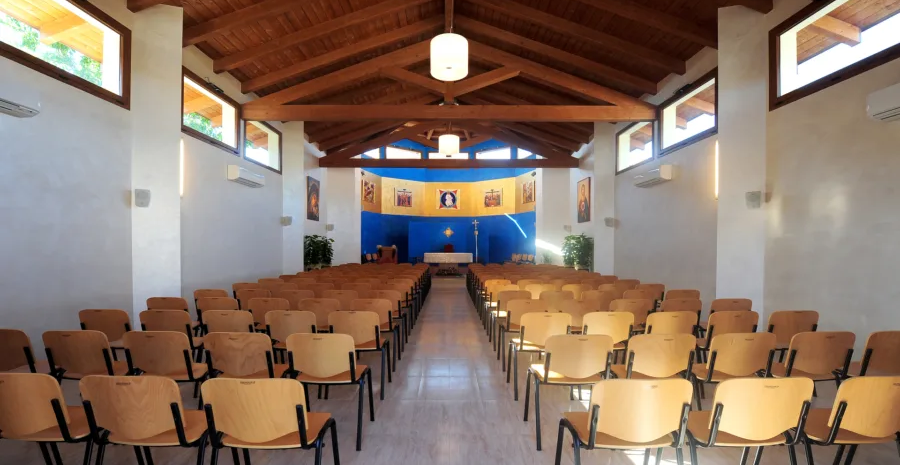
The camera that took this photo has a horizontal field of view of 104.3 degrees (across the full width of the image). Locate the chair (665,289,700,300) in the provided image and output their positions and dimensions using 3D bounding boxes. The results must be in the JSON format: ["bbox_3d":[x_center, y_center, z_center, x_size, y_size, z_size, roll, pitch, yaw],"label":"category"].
[{"bbox_3d":[3.066,1.178,4.833,0.530,0.820,0.500,0,-2,-2],"label":"chair"}]

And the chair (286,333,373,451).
[{"bbox_3d":[-0.897,1.119,2.621,0.540,0.815,0.500,0,-2,0],"label":"chair"}]

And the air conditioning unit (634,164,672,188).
[{"bbox_3d":[4.480,-1.224,7.720,0.230,0.310,1.000,0,-2,0],"label":"air conditioning unit"}]

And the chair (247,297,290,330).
[{"bbox_3d":[-2.003,1.158,4.122,0.530,0.820,0.500,0,-2,2],"label":"chair"}]

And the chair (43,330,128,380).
[{"bbox_3d":[-2.605,1.116,2.685,0.535,0.815,0.500,0,-2,4],"label":"chair"}]

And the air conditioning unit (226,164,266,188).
[{"bbox_3d":[-3.800,-1.040,6.570,0.200,0.270,0.850,0,-2,0],"label":"air conditioning unit"}]

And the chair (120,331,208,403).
[{"bbox_3d":[-1.985,1.094,2.568,0.530,0.800,0.510,0,-2,0],"label":"chair"}]

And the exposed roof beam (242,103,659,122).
[{"bbox_3d":[0.000,-2.656,7.830,9.200,0.330,0.200,0,-2,0],"label":"exposed roof beam"}]

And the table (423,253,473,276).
[{"bbox_3d":[-0.086,1.451,16.755,2.380,0.940,0.850,0,-2,0],"label":"table"}]

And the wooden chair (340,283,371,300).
[{"bbox_3d":[-1.491,1.247,5.777,0.540,0.815,0.500,0,-2,0],"label":"wooden chair"}]

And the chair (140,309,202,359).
[{"bbox_3d":[-2.648,1.153,3.451,0.540,0.815,0.500,0,-2,0],"label":"chair"}]

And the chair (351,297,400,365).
[{"bbox_3d":[-0.870,1.156,4.137,0.530,0.800,0.510,0,-2,0],"label":"chair"}]

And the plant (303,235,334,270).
[{"bbox_3d":[-4.060,0.899,10.800,0.950,1.620,0.900,0,-2,0],"label":"plant"}]

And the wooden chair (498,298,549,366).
[{"bbox_3d":[0.890,1.183,4.199,0.540,0.815,0.500,0,-2,0],"label":"wooden chair"}]

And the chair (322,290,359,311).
[{"bbox_3d":[-1.491,1.215,4.989,0.540,0.815,0.500,0,-2,0],"label":"chair"}]

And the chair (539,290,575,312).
[{"bbox_3d":[1.437,1.188,4.921,0.530,0.800,0.510,0,-2,0],"label":"chair"}]

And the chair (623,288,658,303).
[{"bbox_3d":[2.613,1.207,5.040,0.535,0.815,0.500,0,-2,-3],"label":"chair"}]

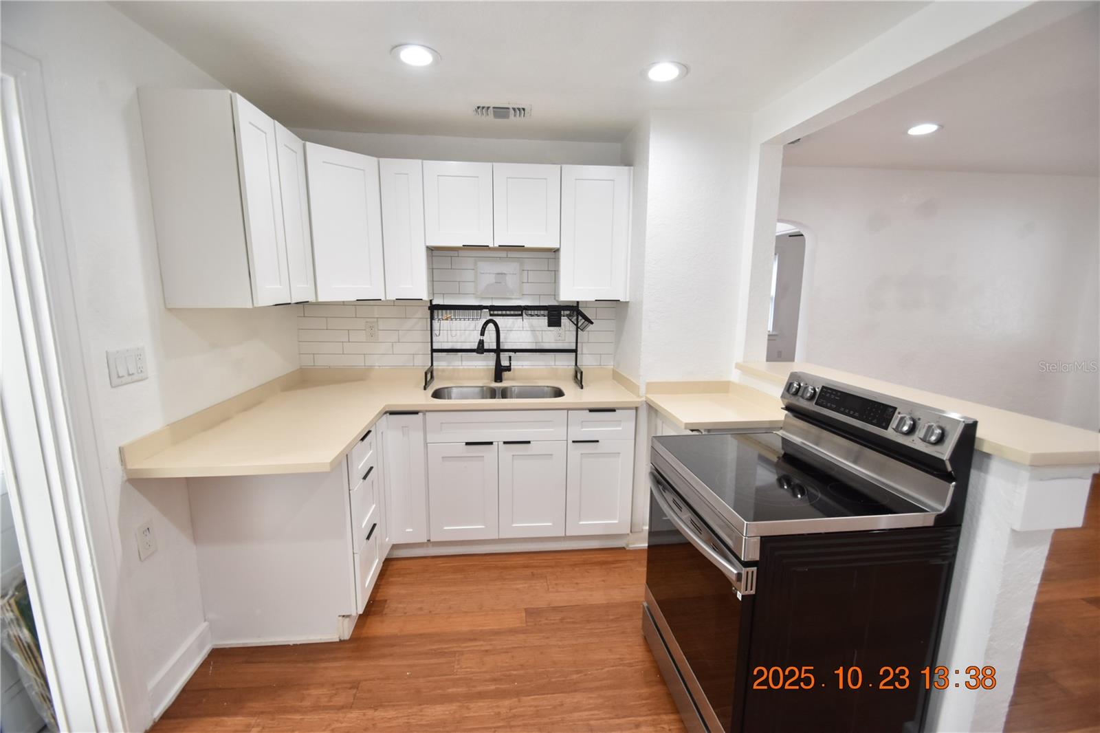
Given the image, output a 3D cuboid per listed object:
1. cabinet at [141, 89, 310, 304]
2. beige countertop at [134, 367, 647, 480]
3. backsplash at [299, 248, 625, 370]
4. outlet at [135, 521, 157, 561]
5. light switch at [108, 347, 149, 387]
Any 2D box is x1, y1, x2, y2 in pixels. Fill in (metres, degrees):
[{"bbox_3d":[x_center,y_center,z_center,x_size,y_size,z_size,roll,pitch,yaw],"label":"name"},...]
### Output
[{"bbox_3d":[-1.312,-0.647,1.945,0.325,0.755,0.550,0,10,-6],"label":"cabinet"},{"bbox_3d":[-0.493,0.189,2.331,2.024,0.111,1.411,0,10,-6],"label":"beige countertop"},{"bbox_3d":[-0.564,-0.365,2.937,2.024,0.768,0.015,0,10,-6],"label":"backsplash"},{"bbox_3d":[-1.425,0.615,1.626,0.010,0.122,0.076,0,10,-6],"label":"outlet"},{"bbox_3d":[-1.417,-0.002,1.541,0.010,0.115,0.163,-1,10,-6],"label":"light switch"}]

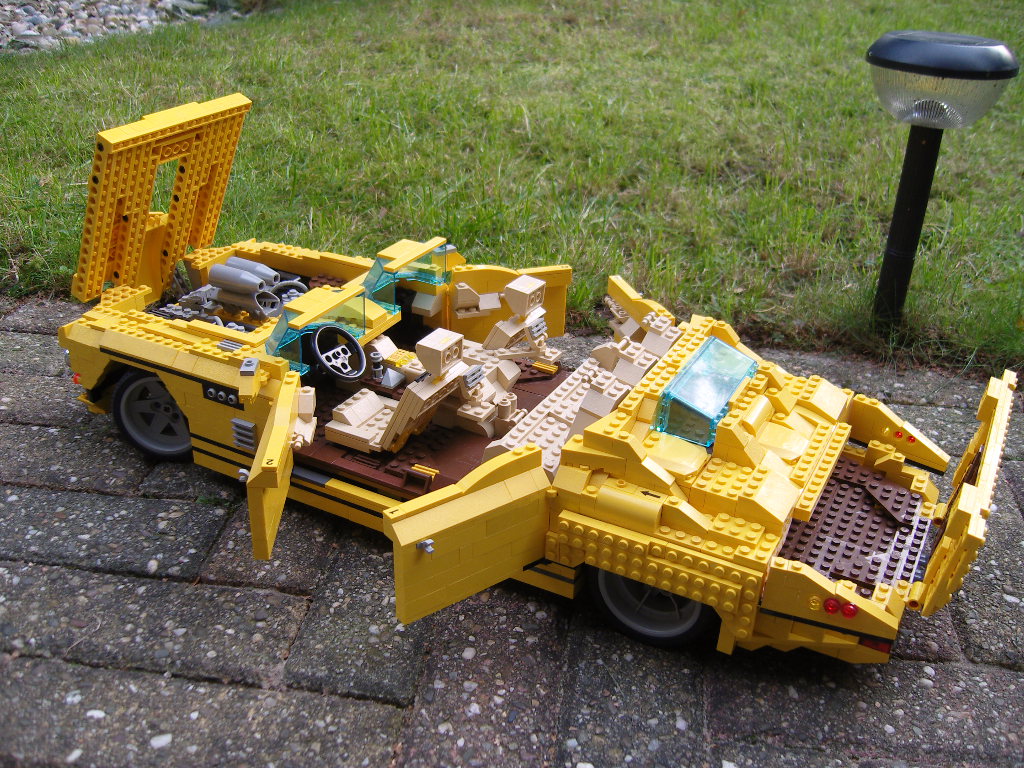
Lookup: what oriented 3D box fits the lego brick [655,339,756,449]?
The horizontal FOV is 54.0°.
[{"bbox_3d":[0.109,0.002,0.560,0.035,0.026,0.075,15,32,25],"label":"lego brick"}]

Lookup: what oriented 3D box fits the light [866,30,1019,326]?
[{"bbox_3d":[0.328,-0.158,0.820,0.118,0.246,0.118,15,32,25],"label":"light"}]

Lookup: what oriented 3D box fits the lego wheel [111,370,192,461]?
[{"bbox_3d":[-0.227,0.015,0.676,0.069,0.069,0.036,7,24,12],"label":"lego wheel"}]

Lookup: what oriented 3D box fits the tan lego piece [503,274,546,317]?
[{"bbox_3d":[0.009,-0.058,0.662,0.018,0.016,0.024,19,34,23],"label":"tan lego piece"}]

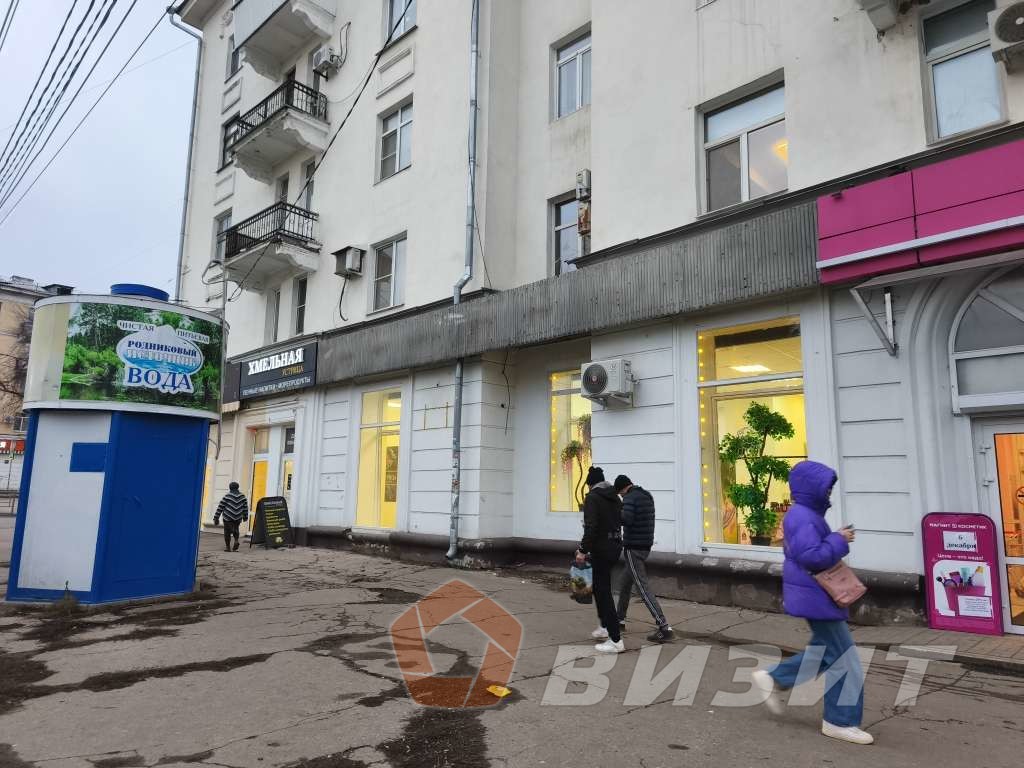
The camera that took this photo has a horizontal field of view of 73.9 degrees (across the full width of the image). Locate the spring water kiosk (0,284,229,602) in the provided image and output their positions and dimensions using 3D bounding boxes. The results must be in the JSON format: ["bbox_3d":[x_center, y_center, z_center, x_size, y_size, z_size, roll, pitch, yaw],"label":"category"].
[{"bbox_3d":[-5.776,0.868,10.067,2.350,4.300,2.350,-3,-10,22],"label":"spring water kiosk"}]

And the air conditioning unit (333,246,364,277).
[{"bbox_3d":[-4.192,-3.052,17.465,0.440,0.620,0.820,10,-13,-44],"label":"air conditioning unit"}]

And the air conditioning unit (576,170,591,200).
[{"bbox_3d":[1.522,-3.667,12.766,0.760,0.570,0.280,10,-13,-44],"label":"air conditioning unit"}]

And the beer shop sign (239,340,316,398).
[{"bbox_3d":[-6.882,-0.327,19.834,0.180,1.150,4.750,10,-13,-44],"label":"beer shop sign"}]

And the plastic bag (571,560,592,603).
[{"bbox_3d":[0.746,2.066,7.100,0.300,0.450,0.180,-4,-10,27],"label":"plastic bag"}]

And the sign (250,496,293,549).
[{"bbox_3d":[-6.186,3.562,17.500,0.600,1.250,0.700,-7,-12,39],"label":"sign"}]

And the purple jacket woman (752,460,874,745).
[{"bbox_3d":[1.878,1.317,4.309,0.750,1.660,0.520,-5,-11,30],"label":"purple jacket woman"}]

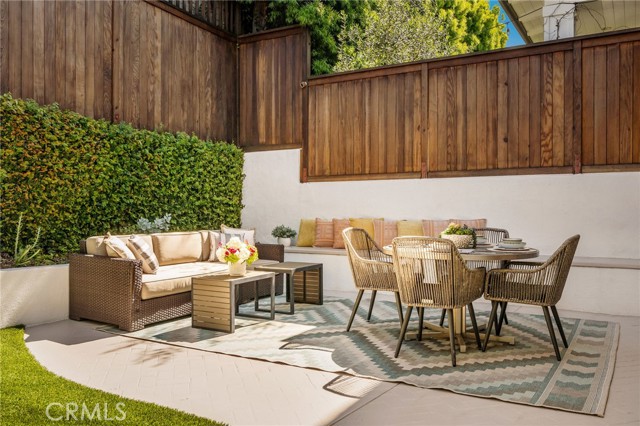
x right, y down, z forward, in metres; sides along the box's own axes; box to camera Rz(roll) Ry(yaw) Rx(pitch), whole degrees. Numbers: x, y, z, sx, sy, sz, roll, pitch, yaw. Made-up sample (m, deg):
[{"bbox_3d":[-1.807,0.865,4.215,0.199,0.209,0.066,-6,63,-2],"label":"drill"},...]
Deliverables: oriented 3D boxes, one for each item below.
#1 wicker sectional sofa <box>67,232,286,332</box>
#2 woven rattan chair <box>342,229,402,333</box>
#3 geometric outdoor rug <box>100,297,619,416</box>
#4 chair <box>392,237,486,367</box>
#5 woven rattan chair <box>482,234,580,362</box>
[{"bbox_3d":[-1.452,0.624,5.883,0.975,0.806,2.279,0,0,31],"label":"wicker sectional sofa"},{"bbox_3d":[0.536,0.584,4.676,0.663,0.861,0.562,0,1,31],"label":"woven rattan chair"},{"bbox_3d":[0.376,1.010,4.761,3.948,0.012,2.472,0,1,31],"label":"geometric outdoor rug"},{"bbox_3d":[0.844,0.590,3.857,0.562,0.861,0.663,0,1,31],"label":"chair"},{"bbox_3d":[1.612,0.592,4.036,0.647,0.880,0.583,0,0,35],"label":"woven rattan chair"}]

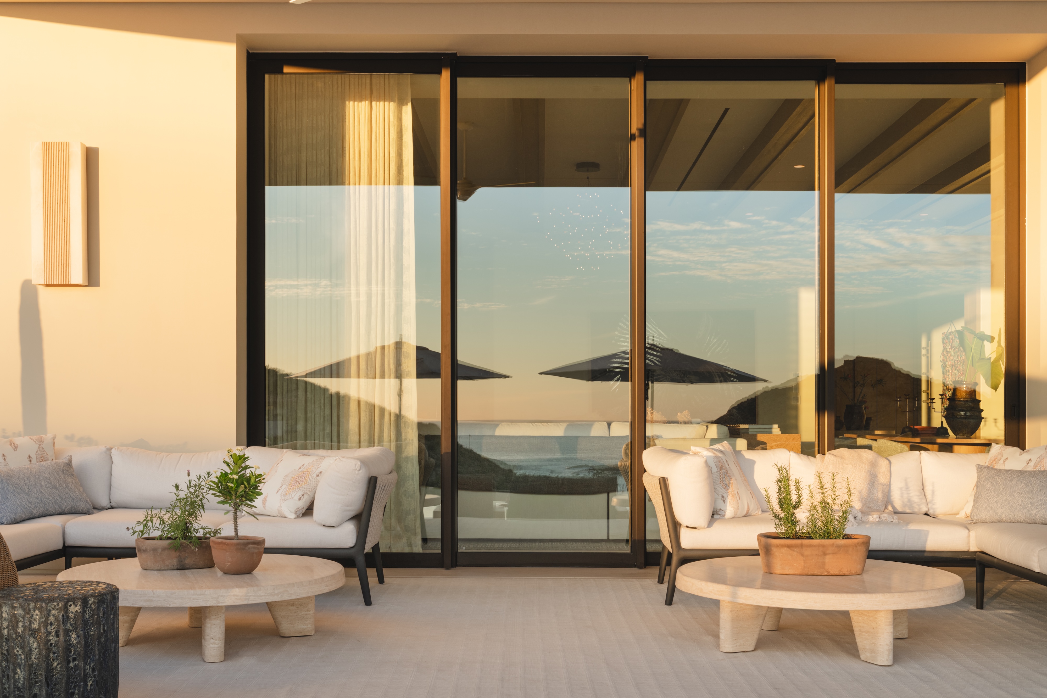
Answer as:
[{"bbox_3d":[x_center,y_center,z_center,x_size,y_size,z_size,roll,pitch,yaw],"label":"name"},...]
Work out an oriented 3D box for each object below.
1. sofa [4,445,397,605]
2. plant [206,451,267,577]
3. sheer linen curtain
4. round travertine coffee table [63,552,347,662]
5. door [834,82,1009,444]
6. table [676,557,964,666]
[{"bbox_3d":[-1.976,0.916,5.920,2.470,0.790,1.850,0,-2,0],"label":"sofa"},{"bbox_3d":[-1.215,0.680,4.930,0.250,0.530,0.250,0,-2,0],"label":"plant"},{"bbox_3d":[-1.228,-0.237,7.850,1.080,3.270,0.150,0,0,0],"label":"sheer linen curtain"},{"bbox_3d":[-1.384,1.105,4.990,1.215,0.315,1.215,0,-2,0],"label":"round travertine coffee table"},{"bbox_3d":[2.627,-0.216,7.680,1.200,3.130,0.080,0,0,0],"label":"door"},{"bbox_3d":[1.252,1.100,4.910,1.215,0.315,1.215,0,-2,0],"label":"table"}]

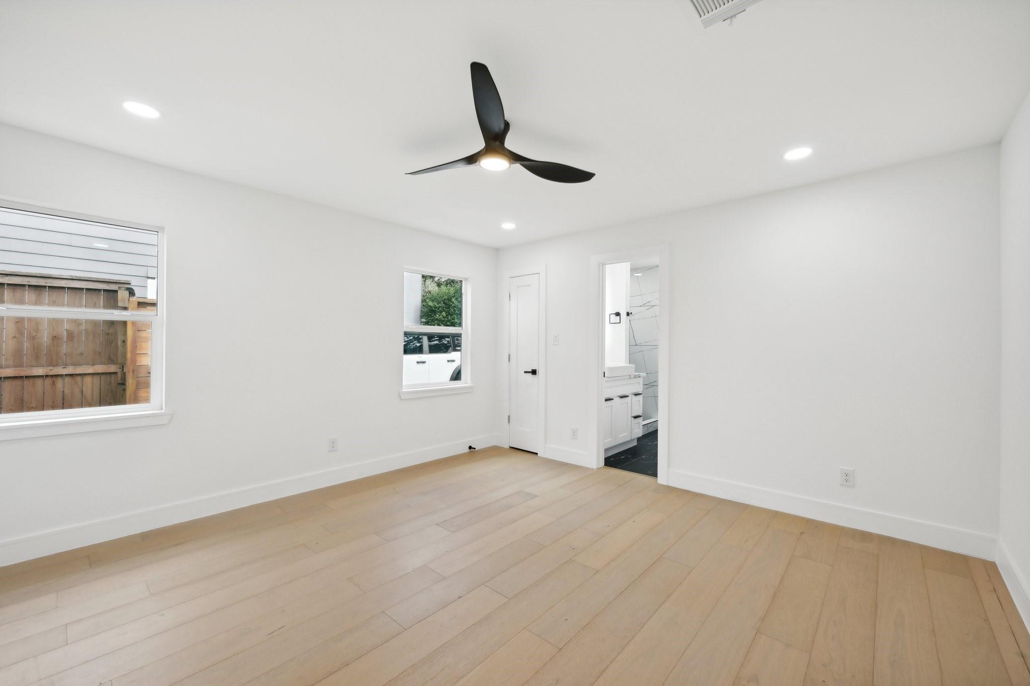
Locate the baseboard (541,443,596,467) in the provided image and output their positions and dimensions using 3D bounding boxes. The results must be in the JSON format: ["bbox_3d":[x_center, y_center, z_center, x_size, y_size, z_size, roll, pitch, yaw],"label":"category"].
[{"bbox_3d":[0.552,1.194,4.232,0.588,0.142,0.017,0,0,42],"label":"baseboard"}]

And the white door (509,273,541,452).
[{"bbox_3d":[0.114,0.233,4.687,0.458,2.030,0.040,0,0,42],"label":"white door"}]

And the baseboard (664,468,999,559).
[{"bbox_3d":[2.055,1.177,2.905,1.883,0.142,0.017,0,0,42],"label":"baseboard"}]

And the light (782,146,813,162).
[{"bbox_3d":[1.730,-1.154,2.452,0.157,0.020,0.157,0,0,42],"label":"light"}]

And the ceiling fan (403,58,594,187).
[{"bbox_3d":[-0.112,-1.057,2.065,1.270,0.235,1.150,0,0,2],"label":"ceiling fan"}]

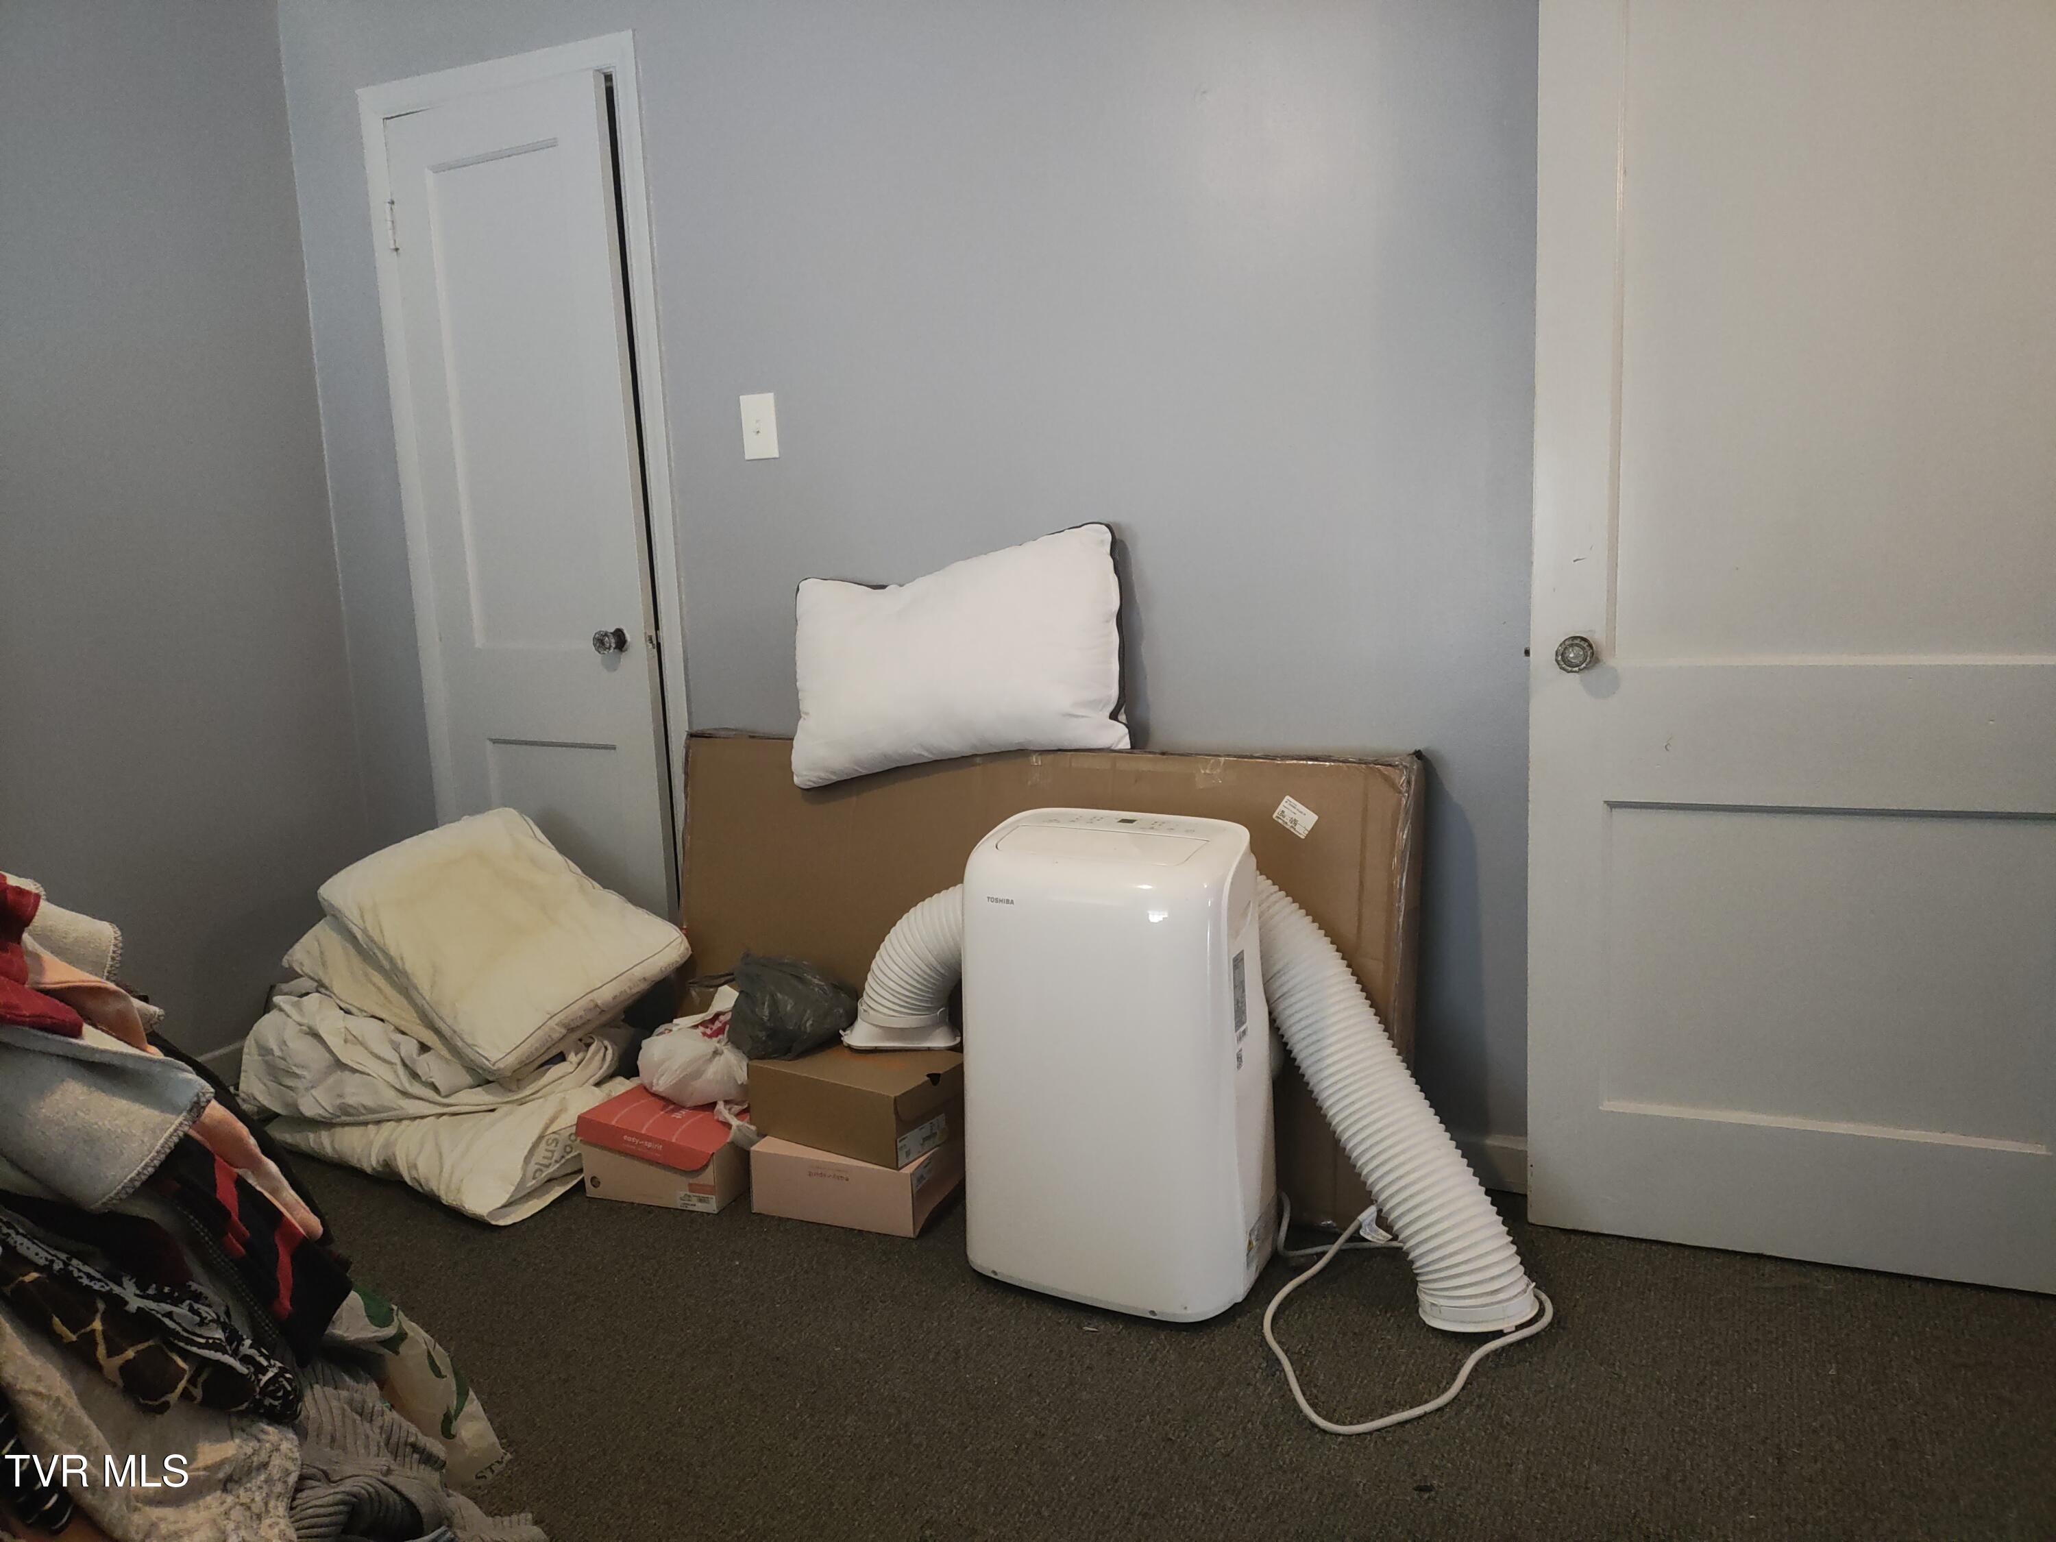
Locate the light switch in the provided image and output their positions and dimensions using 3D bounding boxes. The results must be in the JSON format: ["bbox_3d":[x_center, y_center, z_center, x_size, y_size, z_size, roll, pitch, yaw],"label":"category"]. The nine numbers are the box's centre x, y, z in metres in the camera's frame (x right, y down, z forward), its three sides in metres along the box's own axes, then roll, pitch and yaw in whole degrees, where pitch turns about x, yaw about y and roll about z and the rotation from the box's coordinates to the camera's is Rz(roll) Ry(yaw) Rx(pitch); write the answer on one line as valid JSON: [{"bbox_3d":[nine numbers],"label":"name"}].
[{"bbox_3d":[-0.503,-0.645,2.789,0.073,0.116,0.012,2,10,24],"label":"light switch"}]

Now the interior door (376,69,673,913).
[{"bbox_3d":[-1.004,-0.350,3.075,0.580,1.980,0.037,2,10,28],"label":"interior door"}]

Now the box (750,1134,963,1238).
[{"bbox_3d":[-0.283,0.670,2.499,0.300,0.111,0.190,1,10,22],"label":"box"}]

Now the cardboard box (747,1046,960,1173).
[{"bbox_3d":[-0.284,0.548,2.517,0.324,0.124,0.195,4,11,35],"label":"cardboard box"}]

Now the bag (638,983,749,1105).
[{"bbox_3d":[-0.599,0.496,2.657,0.210,0.185,0.180,2,10,24],"label":"bag"}]

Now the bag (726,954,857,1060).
[{"bbox_3d":[-0.412,0.412,2.585,0.225,0.165,0.170,2,10,24],"label":"bag"}]

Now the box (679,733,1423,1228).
[{"bbox_3d":[-0.031,0.316,2.628,1.380,0.740,0.100,2,0,24],"label":"box"}]

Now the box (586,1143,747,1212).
[{"bbox_3d":[-0.594,0.660,2.644,0.260,0.112,0.270,1,10,20],"label":"box"}]

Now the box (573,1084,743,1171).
[{"bbox_3d":[-0.591,0.607,2.620,0.265,0.055,0.270,5,11,19],"label":"box"}]

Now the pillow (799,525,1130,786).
[{"bbox_3d":[-0.137,-0.192,2.606,0.640,0.415,0.130,-3,-1,24],"label":"pillow"}]

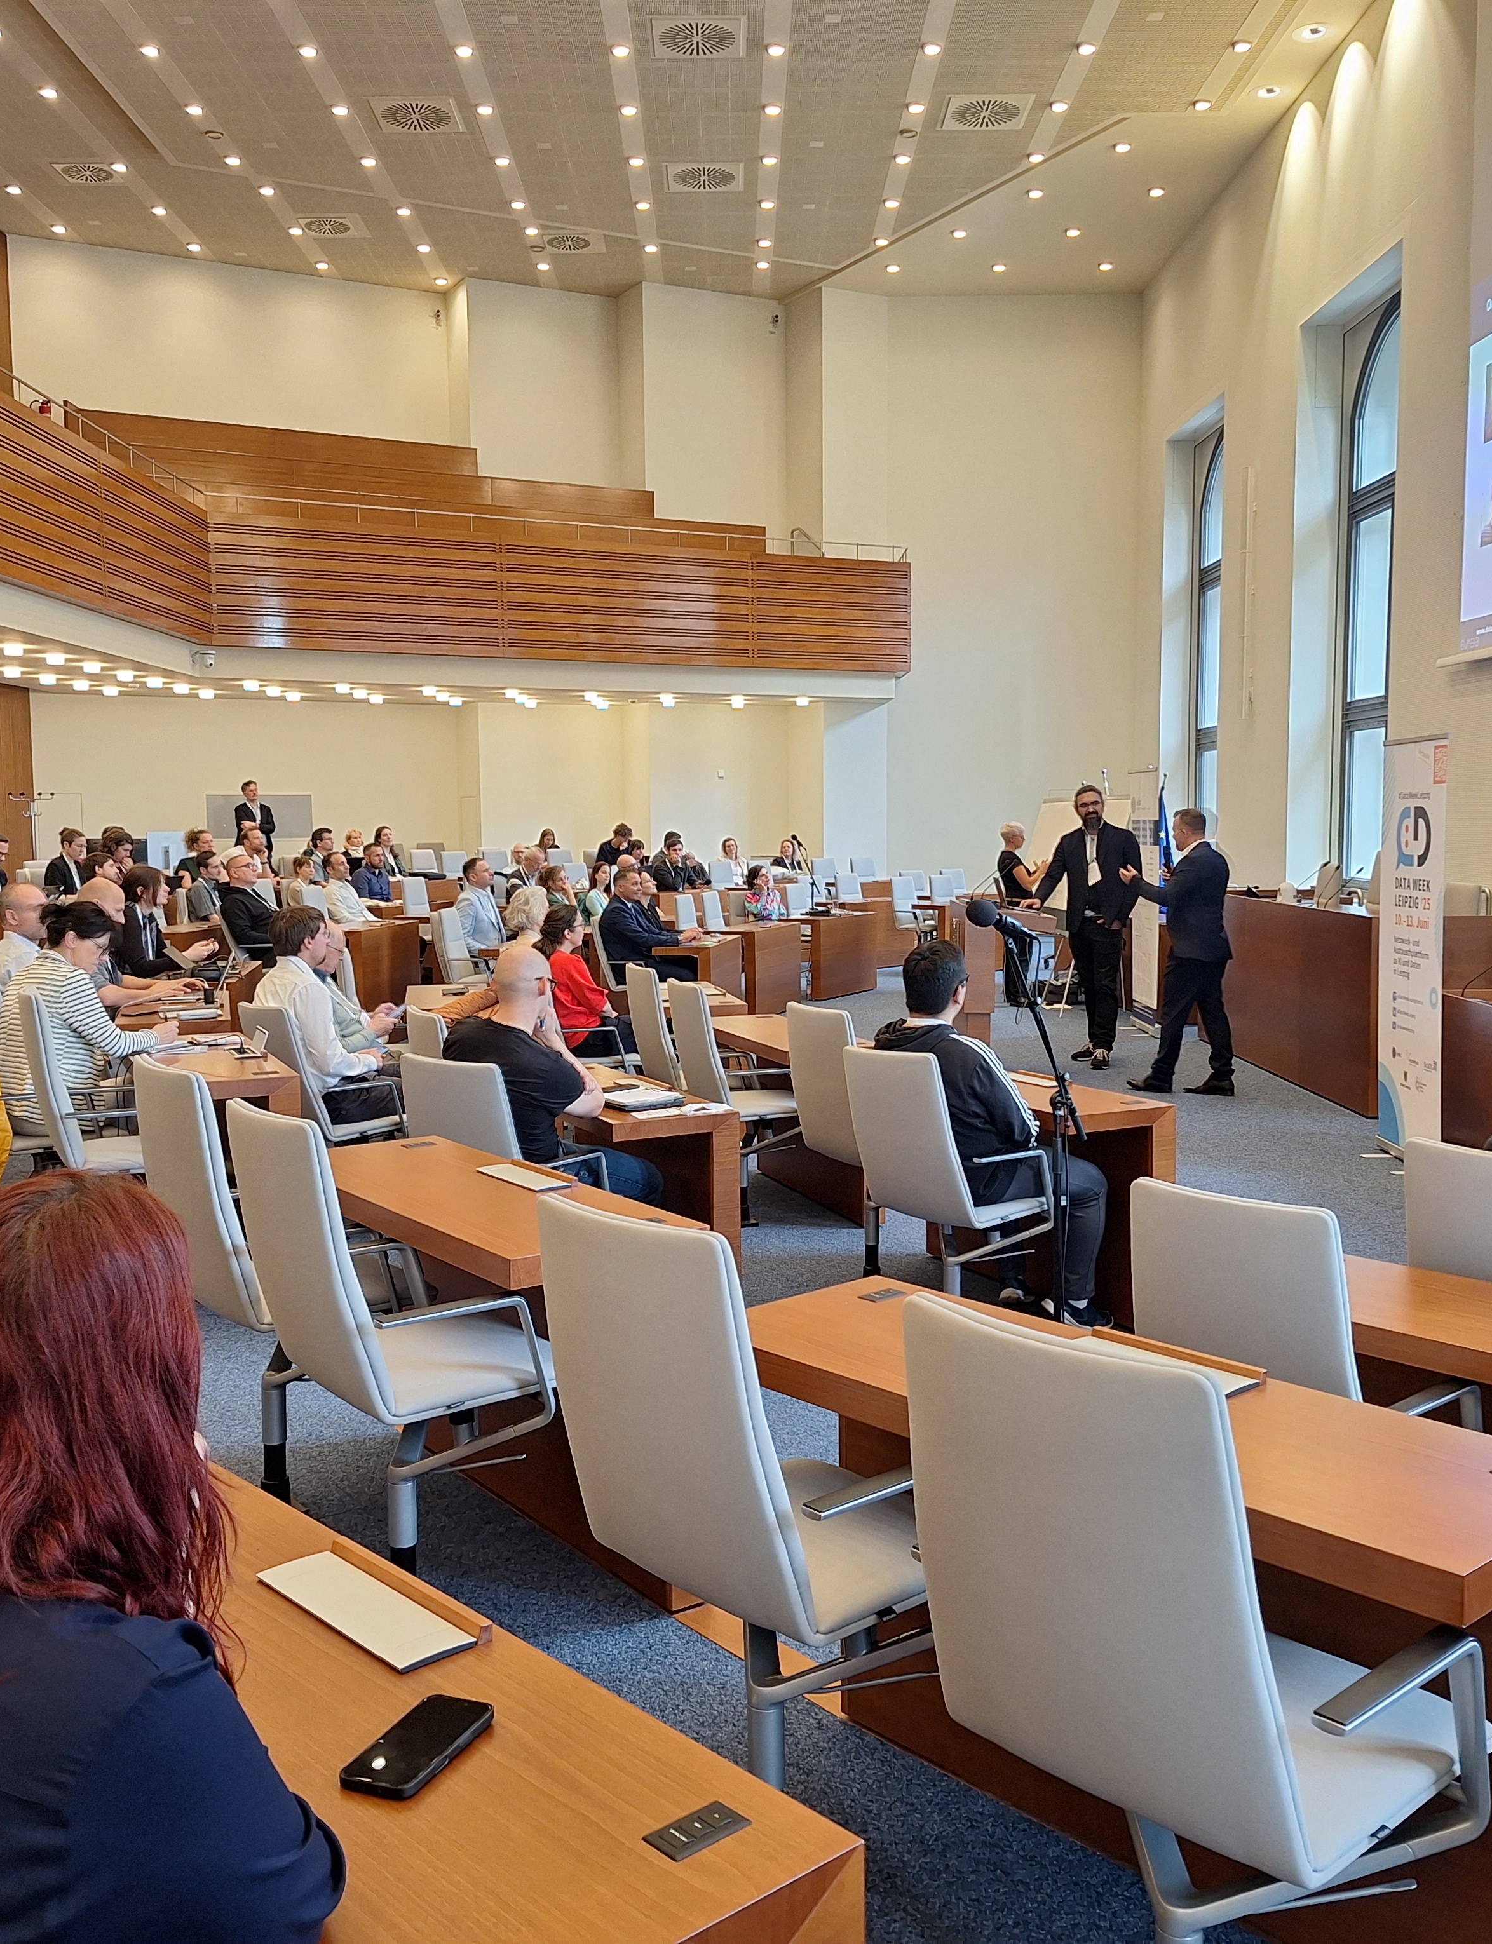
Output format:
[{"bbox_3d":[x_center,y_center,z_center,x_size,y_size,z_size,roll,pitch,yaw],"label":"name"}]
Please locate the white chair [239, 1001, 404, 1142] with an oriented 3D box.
[{"bbox_3d":[-1.666,0.600,6.854,0.555,0.990,0.570,5,7,45],"label":"white chair"}]

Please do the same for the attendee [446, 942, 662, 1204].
[{"bbox_3d":[-0.634,0.551,5.528,0.580,1.310,0.760,5,7,45],"label":"attendee"}]

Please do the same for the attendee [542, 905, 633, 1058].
[{"bbox_3d":[-0.778,0.301,9.072,0.700,1.270,0.480,-2,5,-15],"label":"attendee"}]

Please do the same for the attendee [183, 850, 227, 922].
[{"bbox_3d":[-4.263,-0.312,14.057,0.780,1.347,0.500,0,5,0],"label":"attendee"}]

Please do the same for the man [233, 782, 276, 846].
[{"bbox_3d":[-5.429,-1.186,19.052,0.540,1.840,0.360,-3,6,-32],"label":"man"}]

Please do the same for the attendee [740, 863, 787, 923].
[{"bbox_3d":[0.267,-0.383,17.324,0.660,1.310,0.500,1,5,23],"label":"attendee"}]

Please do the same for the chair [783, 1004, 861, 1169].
[{"bbox_3d":[0.455,0.646,6.191,0.600,1.020,0.560,-3,5,-30],"label":"chair"}]

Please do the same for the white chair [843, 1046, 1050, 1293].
[{"bbox_3d":[0.635,0.709,5.451,0.570,0.990,0.555,-5,7,-39],"label":"white chair"}]

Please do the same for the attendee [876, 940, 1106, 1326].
[{"bbox_3d":[0.789,0.542,5.562,0.820,1.300,0.560,-5,7,-39],"label":"attendee"}]

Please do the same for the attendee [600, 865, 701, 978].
[{"bbox_3d":[-0.661,-0.098,12.392,0.800,1.360,0.520,0,5,7],"label":"attendee"}]

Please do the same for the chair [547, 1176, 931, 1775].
[{"bbox_3d":[0.052,0.821,2.550,0.610,1.060,0.600,-5,7,-43],"label":"chair"}]

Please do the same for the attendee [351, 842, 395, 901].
[{"bbox_3d":[-3.416,-0.546,16.515,0.750,1.330,0.500,1,5,18],"label":"attendee"}]

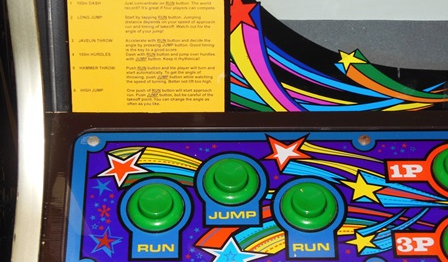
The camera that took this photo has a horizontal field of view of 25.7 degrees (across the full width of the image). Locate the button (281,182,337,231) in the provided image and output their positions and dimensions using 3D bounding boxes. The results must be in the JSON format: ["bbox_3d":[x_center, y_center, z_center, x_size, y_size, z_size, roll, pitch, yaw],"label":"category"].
[{"bbox_3d":[0.051,0.043,0.590,0.034,0.010,0.034,1,53,0],"label":"button"}]

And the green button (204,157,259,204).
[{"bbox_3d":[0.005,0.028,0.601,0.034,0.010,0.034,1,53,0],"label":"green button"}]

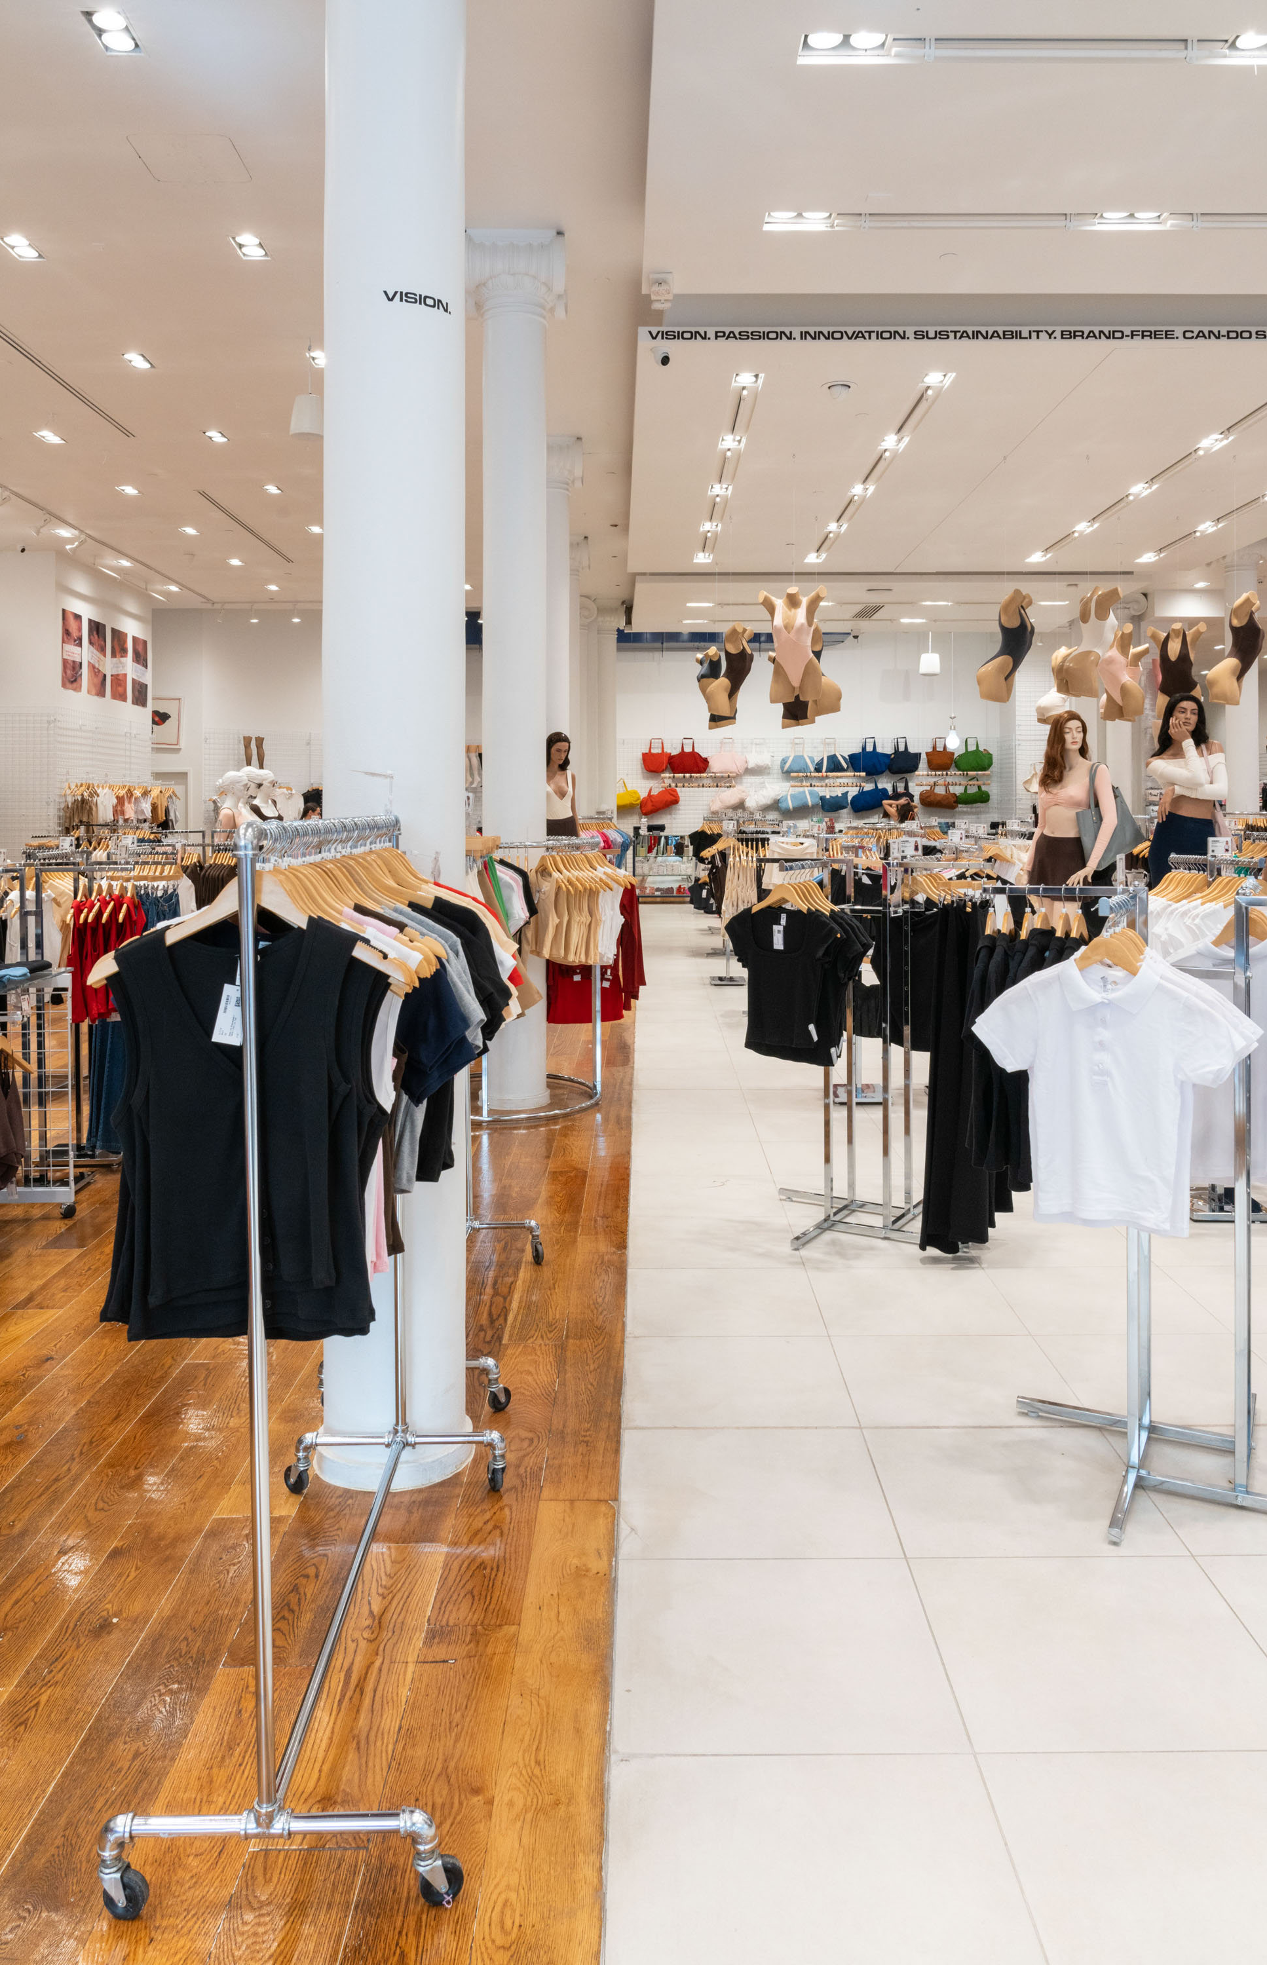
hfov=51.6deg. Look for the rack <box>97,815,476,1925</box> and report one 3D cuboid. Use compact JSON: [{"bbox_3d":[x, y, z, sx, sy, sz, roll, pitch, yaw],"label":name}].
[{"bbox_3d":[-0.505,0.475,2.390,0.520,1.530,1.210,0,5,0],"label":"rack"}]

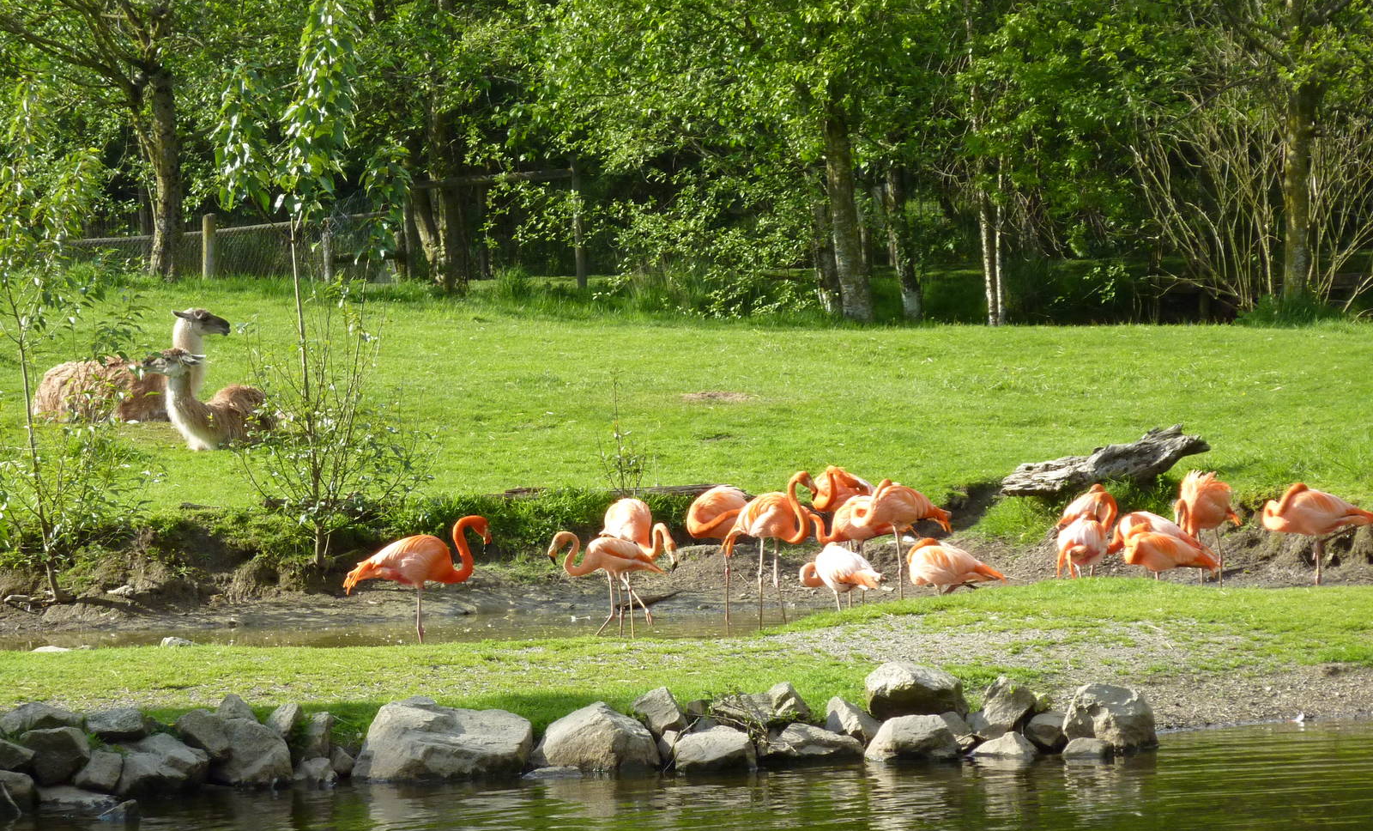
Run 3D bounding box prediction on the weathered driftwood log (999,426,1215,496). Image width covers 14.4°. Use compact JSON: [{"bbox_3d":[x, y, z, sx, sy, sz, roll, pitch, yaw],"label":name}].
[{"bbox_3d":[2.721,0.296,35.300,1.370,0.460,0.460,0,3,0],"label":"weathered driftwood log"}]

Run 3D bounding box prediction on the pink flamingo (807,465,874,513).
[{"bbox_3d":[0.946,0.728,32.500,0.550,0.860,0.280,-3,4,-44],"label":"pink flamingo"}]

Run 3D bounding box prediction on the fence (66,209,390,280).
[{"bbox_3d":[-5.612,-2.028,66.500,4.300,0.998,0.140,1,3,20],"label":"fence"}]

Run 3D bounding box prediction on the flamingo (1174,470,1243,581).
[{"bbox_3d":[3.044,0.745,31.700,0.290,0.845,0.520,2,4,41],"label":"flamingo"}]

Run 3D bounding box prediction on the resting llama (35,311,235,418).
[{"bbox_3d":[-4.781,-0.439,46.800,1.650,0.961,0.550,0,3,-5],"label":"resting llama"}]

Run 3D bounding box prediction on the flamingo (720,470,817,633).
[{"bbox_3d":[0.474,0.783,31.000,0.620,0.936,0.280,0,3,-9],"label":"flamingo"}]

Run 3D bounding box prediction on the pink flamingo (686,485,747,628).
[{"bbox_3d":[0.301,0.827,31.400,0.570,0.855,0.280,-1,3,-18],"label":"pink flamingo"}]

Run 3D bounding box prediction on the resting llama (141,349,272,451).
[{"bbox_3d":[-3.789,-0.135,42.800,0.500,0.786,1.250,2,4,37],"label":"resting llama"}]

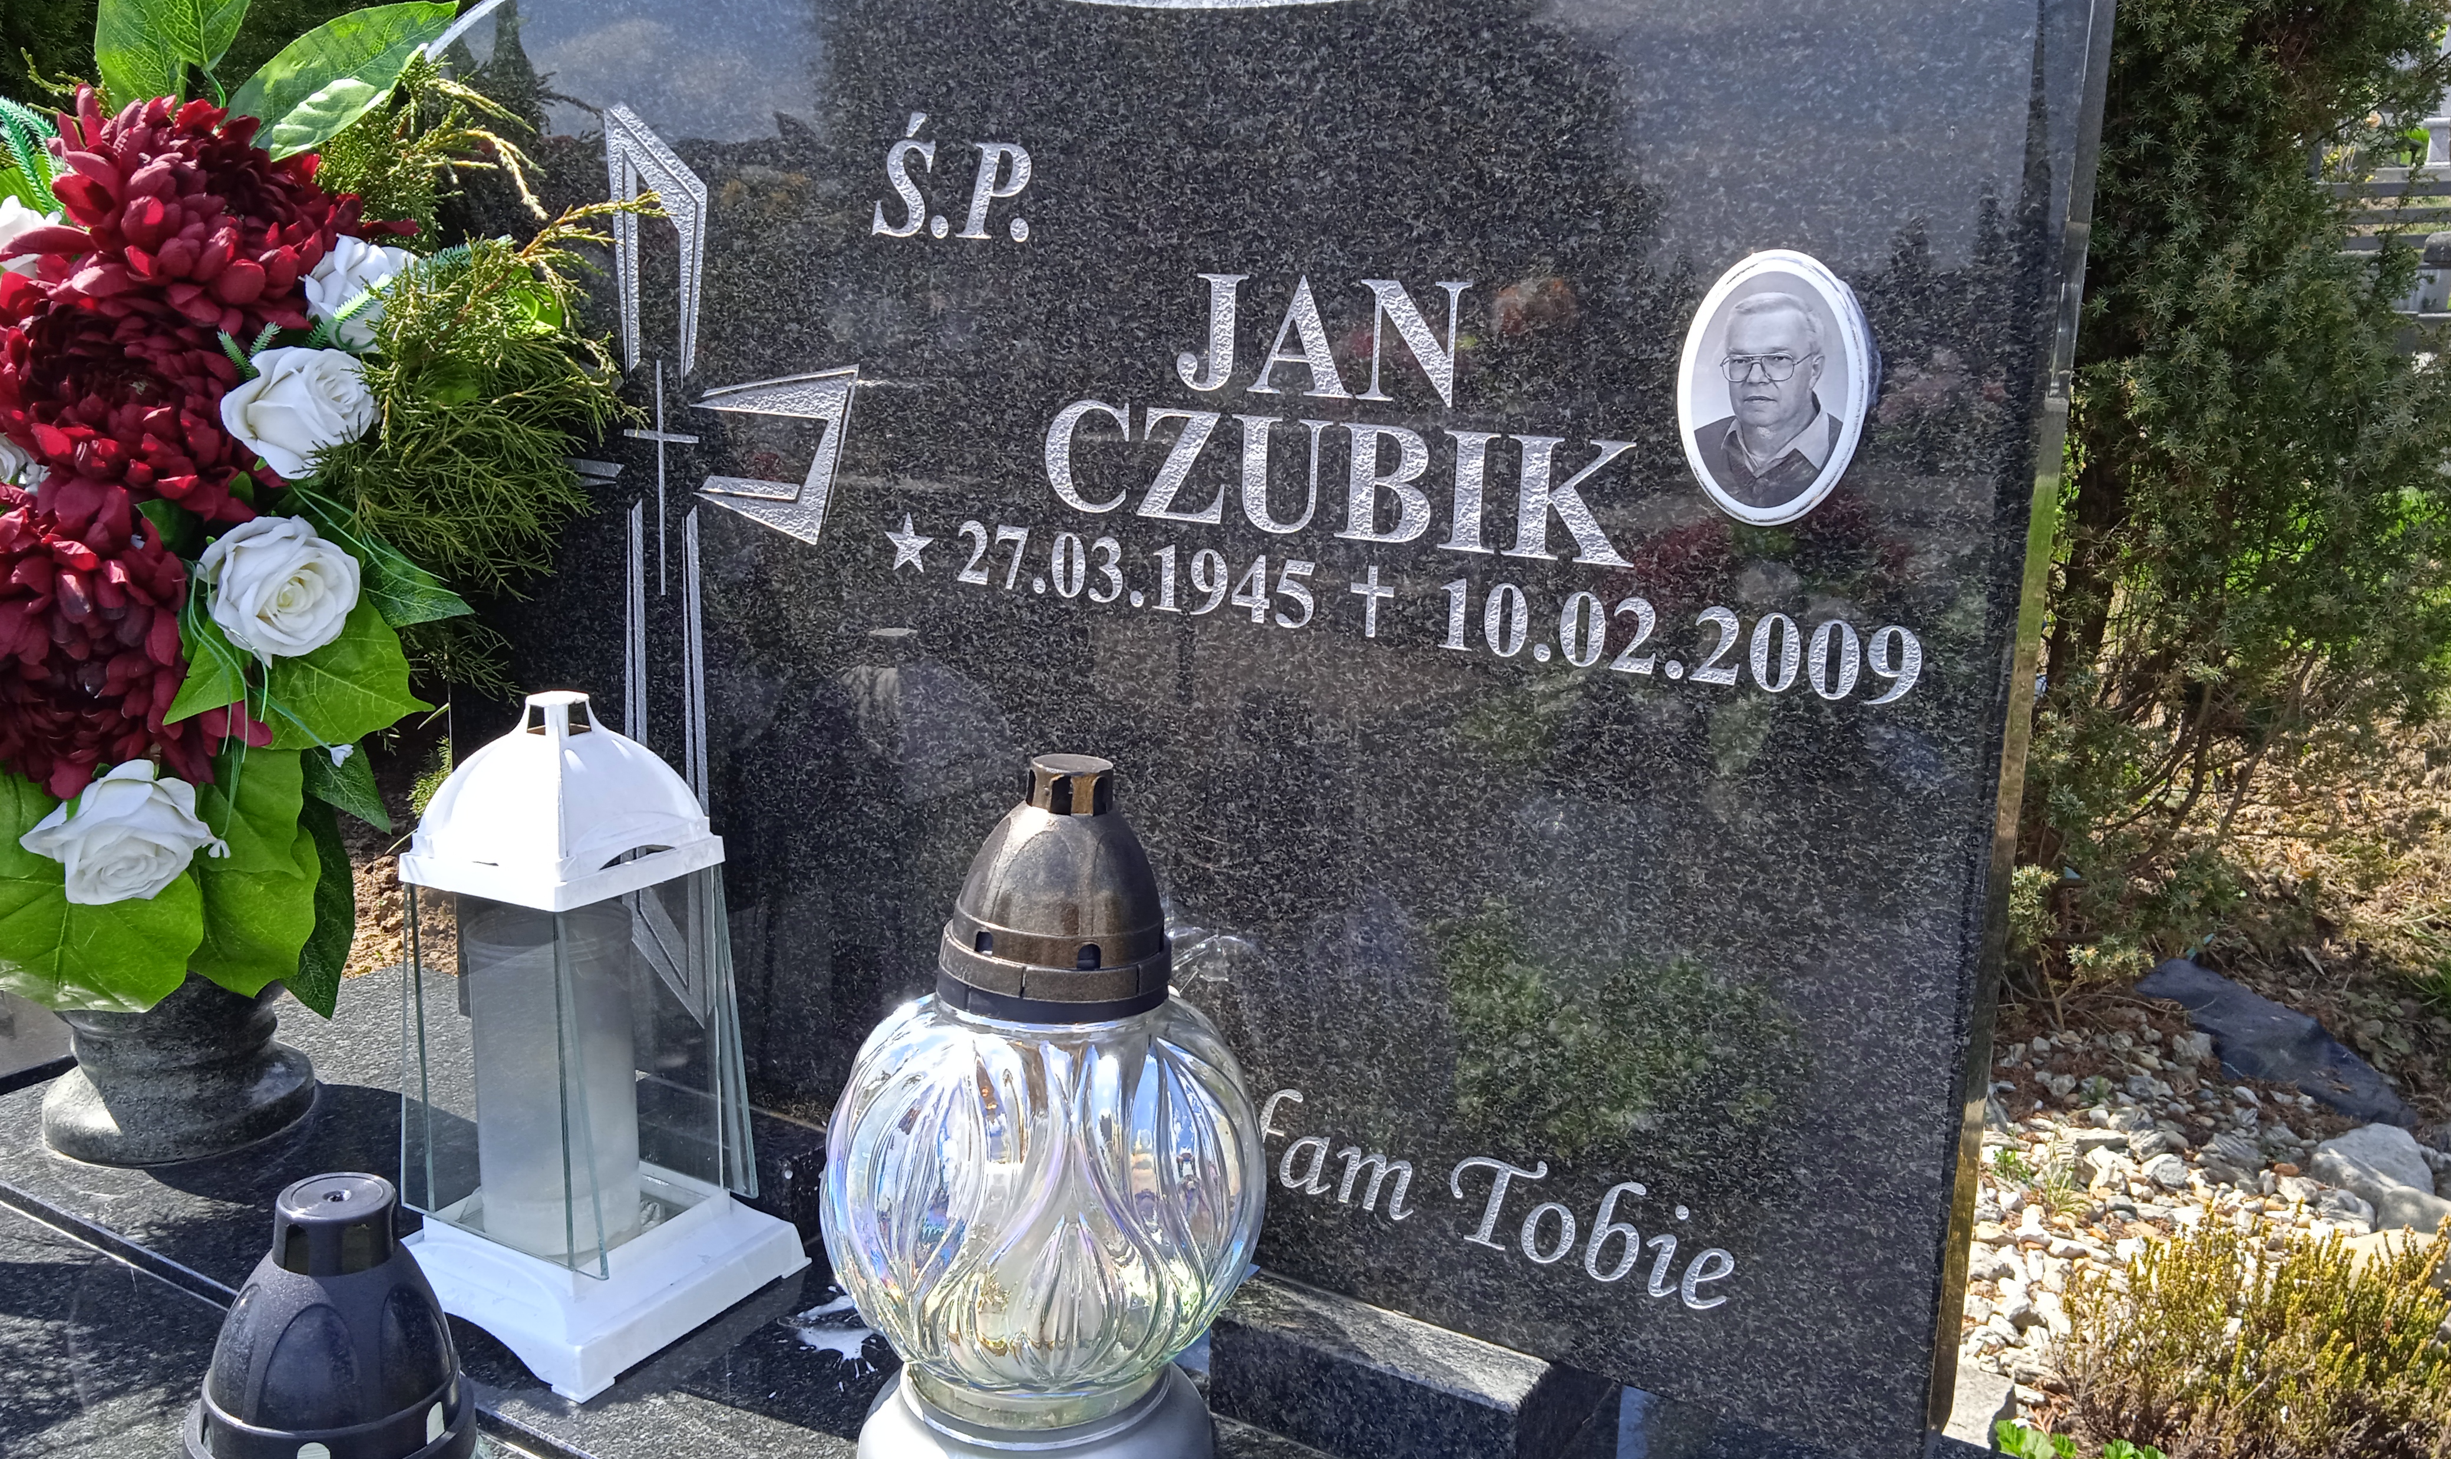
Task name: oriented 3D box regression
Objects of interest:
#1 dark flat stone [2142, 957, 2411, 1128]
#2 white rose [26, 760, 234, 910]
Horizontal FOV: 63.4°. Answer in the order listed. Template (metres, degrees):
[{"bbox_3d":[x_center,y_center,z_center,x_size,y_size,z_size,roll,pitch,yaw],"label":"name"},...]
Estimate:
[{"bbox_3d":[1.360,0.375,2.600,0.200,0.080,0.500,3,12,6],"label":"dark flat stone"},{"bbox_3d":[-0.655,0.062,1.180,0.112,0.085,0.070,-4,29,-27],"label":"white rose"}]

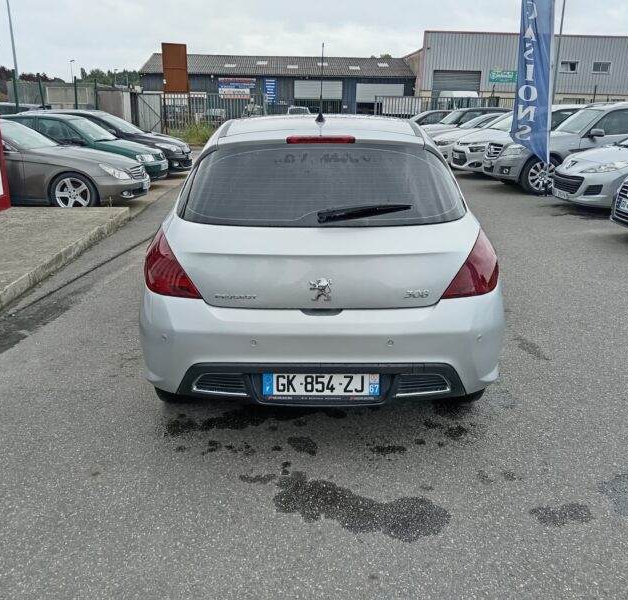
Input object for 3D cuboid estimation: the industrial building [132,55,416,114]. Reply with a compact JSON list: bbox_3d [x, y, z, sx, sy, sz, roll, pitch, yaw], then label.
[{"bbox_3d":[-2.855,-18.113,50.259,21.500,5.900,11.000,-1,18,-5],"label":"industrial building"}]

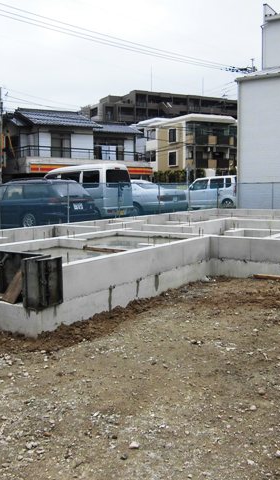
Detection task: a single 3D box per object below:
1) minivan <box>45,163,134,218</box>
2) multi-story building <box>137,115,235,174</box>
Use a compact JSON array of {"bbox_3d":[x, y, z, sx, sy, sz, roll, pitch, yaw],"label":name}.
[{"bbox_3d":[-1.976,-1.398,15.415,3.390,1.880,1.480,4,7,36],"label":"minivan"},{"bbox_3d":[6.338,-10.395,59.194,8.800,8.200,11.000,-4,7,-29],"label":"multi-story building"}]

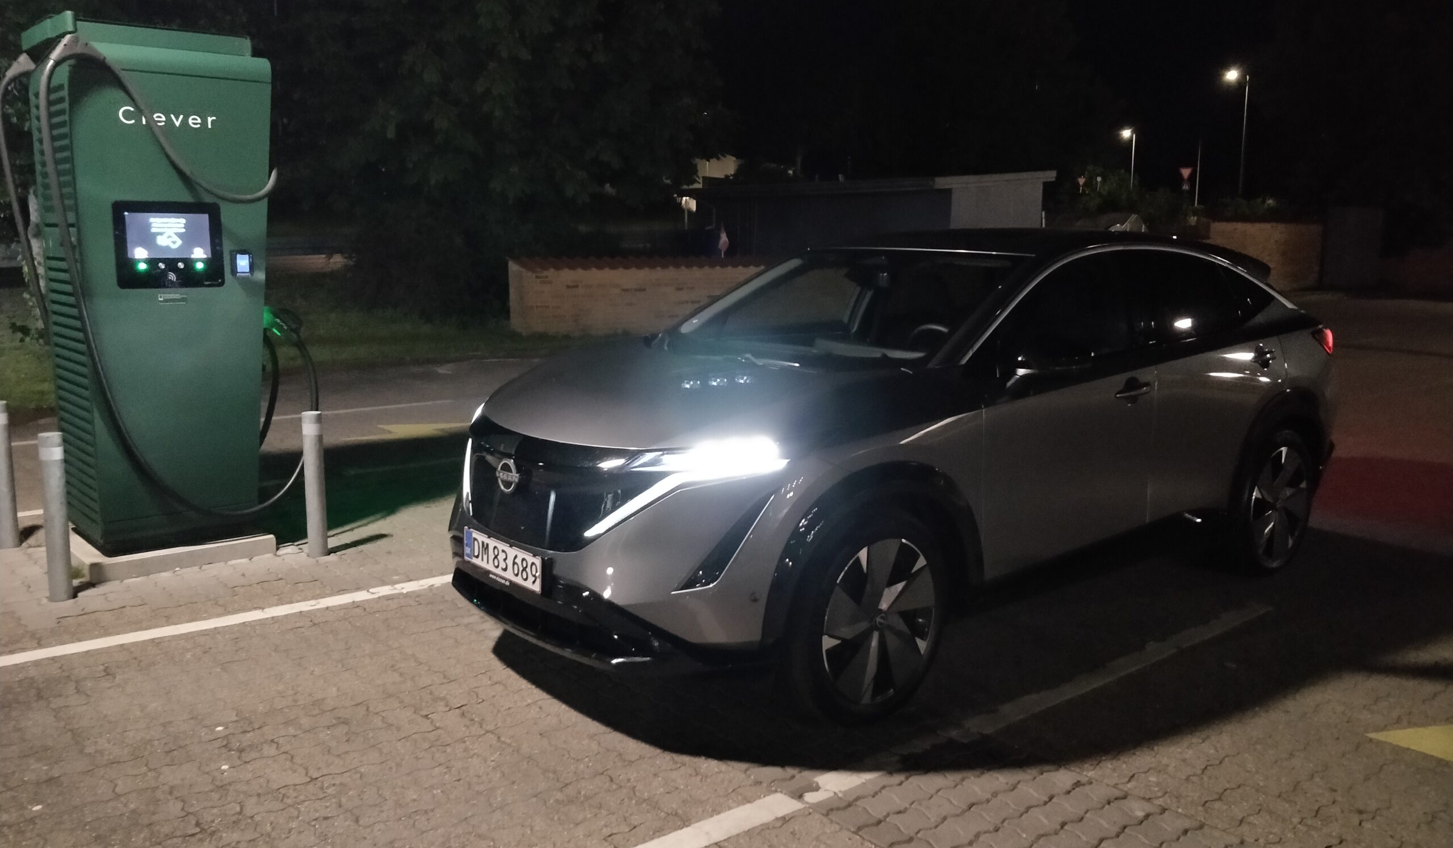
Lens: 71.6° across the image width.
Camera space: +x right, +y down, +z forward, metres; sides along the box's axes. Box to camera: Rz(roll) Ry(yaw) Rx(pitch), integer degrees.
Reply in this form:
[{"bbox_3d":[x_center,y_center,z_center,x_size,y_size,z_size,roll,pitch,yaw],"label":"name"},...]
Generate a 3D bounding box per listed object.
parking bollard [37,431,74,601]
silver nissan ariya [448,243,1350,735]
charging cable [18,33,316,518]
[{"bbox_3d":[-2.987,0.413,4.470,0.109,0.745,0.109,-6,10,-38],"label":"parking bollard"},{"bbox_3d":[1.039,-0.058,4.661,4.595,1.660,1.900,-6,10,-38],"label":"silver nissan ariya"},{"bbox_3d":[-2.705,-0.655,5.055,1.200,2.250,0.500,-6,10,-38],"label":"charging cable"}]

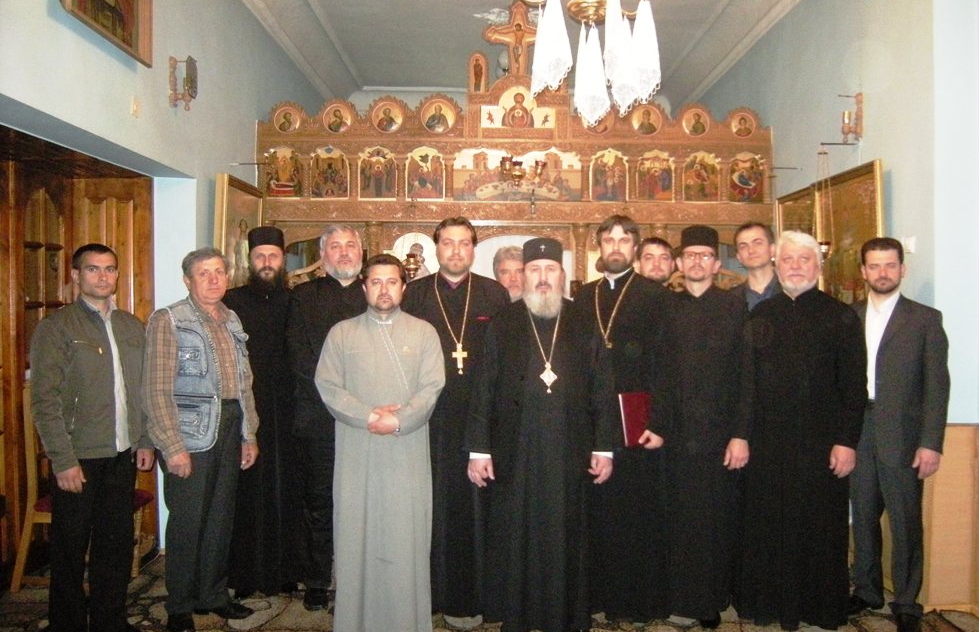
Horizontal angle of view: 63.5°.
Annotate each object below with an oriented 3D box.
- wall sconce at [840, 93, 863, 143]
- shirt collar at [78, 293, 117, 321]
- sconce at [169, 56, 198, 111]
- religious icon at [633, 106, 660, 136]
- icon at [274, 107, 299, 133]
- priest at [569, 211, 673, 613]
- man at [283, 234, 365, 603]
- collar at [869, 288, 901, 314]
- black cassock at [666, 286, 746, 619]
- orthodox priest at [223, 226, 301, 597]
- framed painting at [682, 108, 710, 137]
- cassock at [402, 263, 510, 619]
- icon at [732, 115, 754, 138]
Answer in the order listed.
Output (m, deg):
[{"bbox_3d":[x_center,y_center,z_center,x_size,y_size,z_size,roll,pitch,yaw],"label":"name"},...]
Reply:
[{"bbox_3d":[2.057,-1.128,4.500,0.120,0.295,0.090,0,1,-1],"label":"wall sconce"},{"bbox_3d":[-1.708,-0.041,3.450,0.160,0.115,0.150,-1,1,-33],"label":"shirt collar"},{"bbox_3d":[-1.675,-1.263,4.300,0.155,0.305,0.120,0,1,0],"label":"sconce"},{"bbox_3d":[1.184,-1.466,5.970,0.220,0.220,0.030,0,1,-2],"label":"religious icon"},{"bbox_3d":[-1.513,-1.457,5.900,0.185,0.195,0.030,0,1,0],"label":"icon"},{"bbox_3d":[0.625,0.468,3.780,0.570,1.892,0.420,0,1,9],"label":"priest"},{"bbox_3d":[-0.748,0.478,3.920,0.560,1.840,0.360,0,1,-5],"label":"man"},{"bbox_3d":[1.826,-0.072,3.660,0.150,0.115,0.130,1,2,37],"label":"collar"},{"bbox_3d":[0.983,0.617,3.760,0.520,1.517,0.370,0,1,7],"label":"black cassock"},{"bbox_3d":[-1.148,0.468,4.040,0.520,1.850,0.360,0,2,-12],"label":"orthodox priest"},{"bbox_3d":[1.561,-1.459,5.970,0.220,0.225,0.030,0,1,-2],"label":"framed painting"},{"bbox_3d":[-0.155,0.590,3.840,0.570,1.600,0.360,0,1,-1],"label":"cassock"},{"bbox_3d":[1.915,-1.436,5.970,0.175,0.180,0.030,0,1,-2],"label":"icon"}]

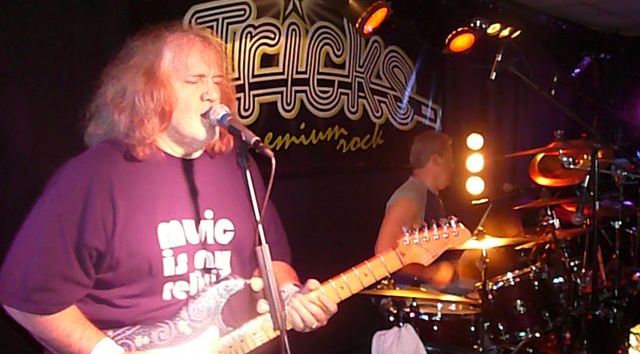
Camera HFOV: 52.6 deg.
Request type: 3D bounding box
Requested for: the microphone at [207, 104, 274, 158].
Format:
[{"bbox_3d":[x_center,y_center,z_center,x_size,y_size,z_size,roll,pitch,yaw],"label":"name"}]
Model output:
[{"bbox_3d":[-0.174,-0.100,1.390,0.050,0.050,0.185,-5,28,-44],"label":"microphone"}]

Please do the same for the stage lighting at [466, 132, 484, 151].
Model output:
[{"bbox_3d":[0.997,-0.226,4.150,0.120,0.120,0.130,3,3,13],"label":"stage lighting"}]

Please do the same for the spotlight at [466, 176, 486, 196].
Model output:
[{"bbox_3d":[1.000,0.054,4.150,0.124,0.124,0.130,3,3,13],"label":"spotlight"}]

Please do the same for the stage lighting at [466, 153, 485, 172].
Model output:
[{"bbox_3d":[0.996,-0.087,4.150,0.122,0.122,0.130,3,3,13],"label":"stage lighting"}]

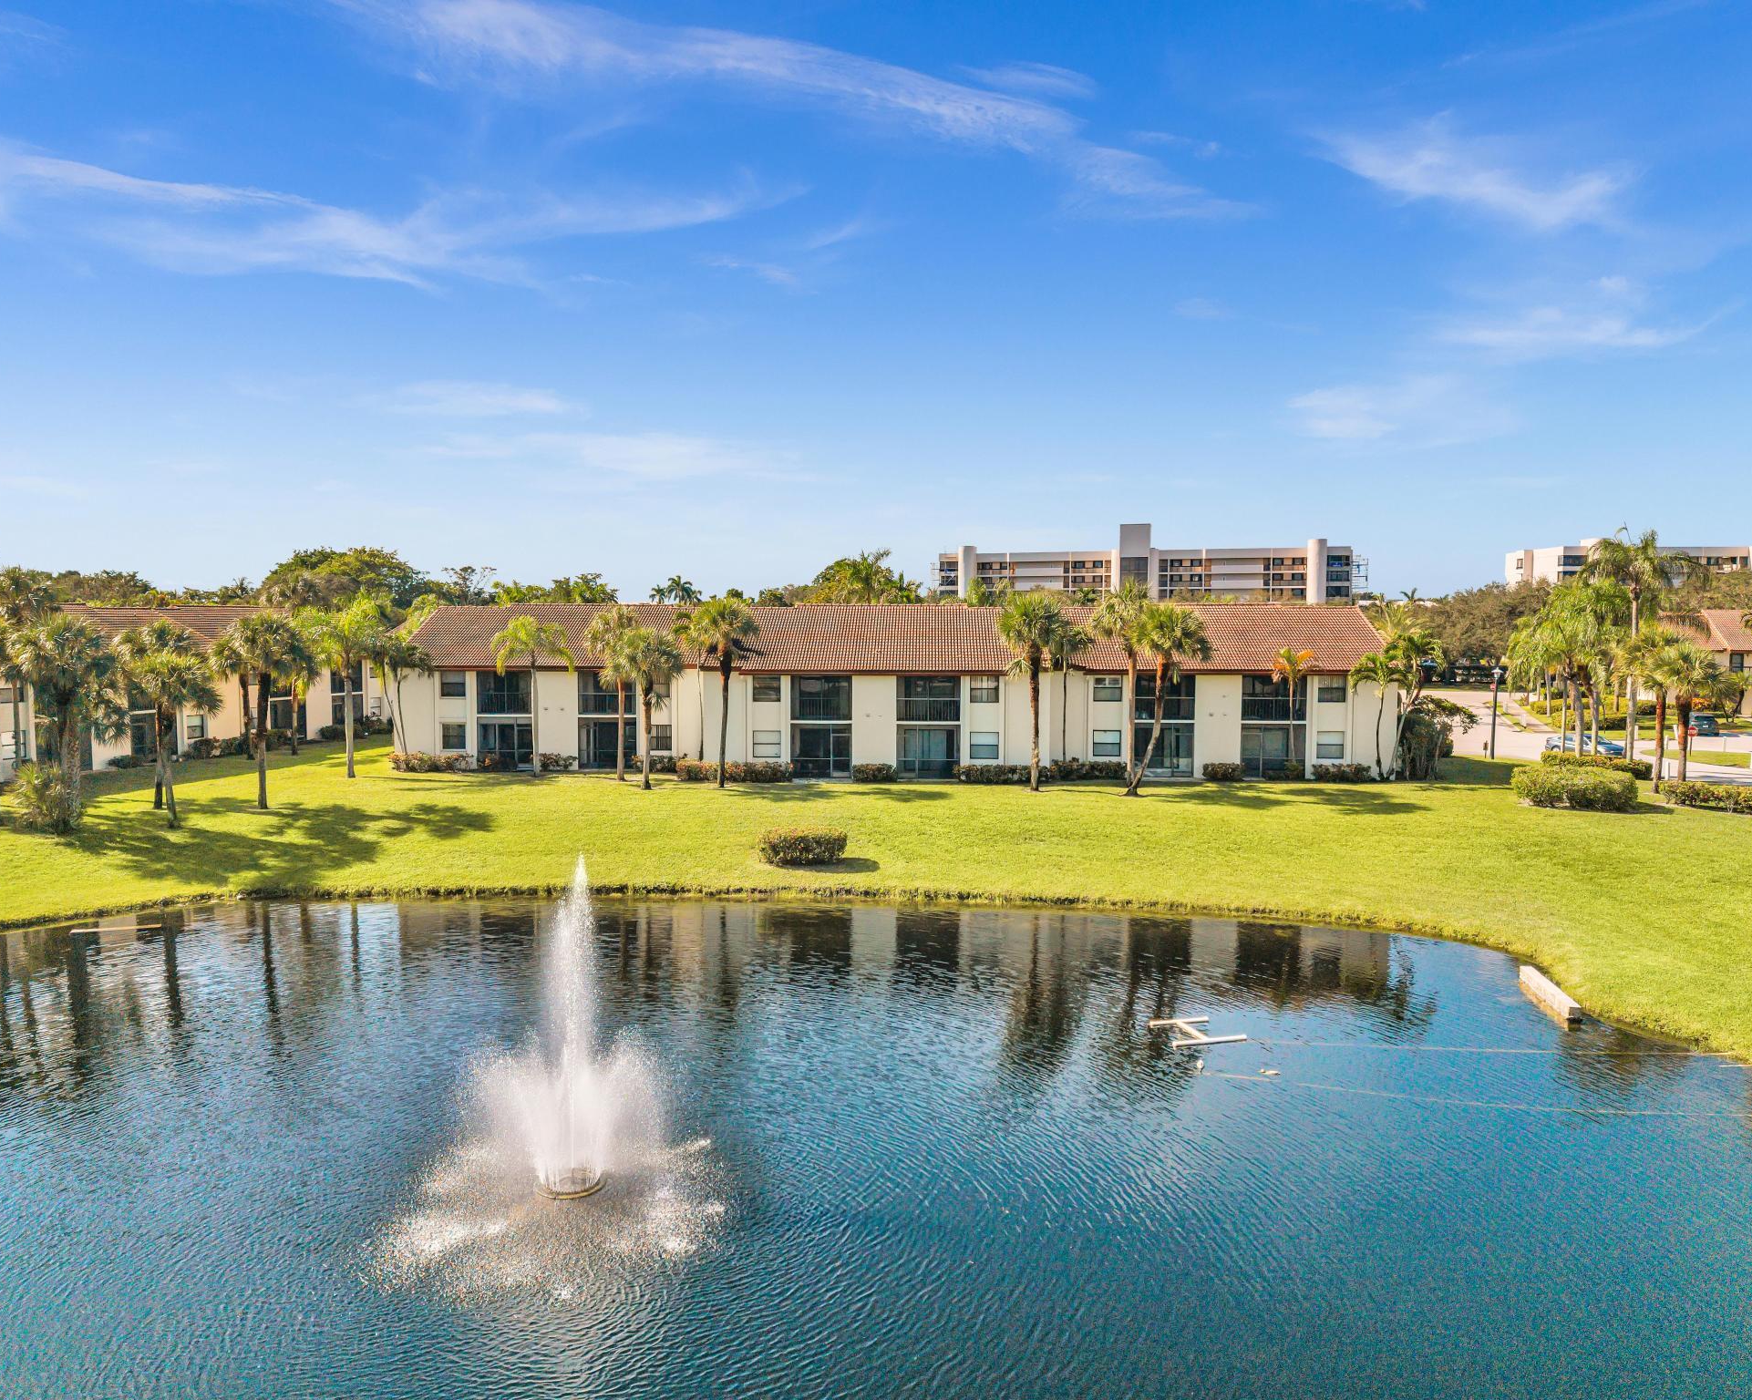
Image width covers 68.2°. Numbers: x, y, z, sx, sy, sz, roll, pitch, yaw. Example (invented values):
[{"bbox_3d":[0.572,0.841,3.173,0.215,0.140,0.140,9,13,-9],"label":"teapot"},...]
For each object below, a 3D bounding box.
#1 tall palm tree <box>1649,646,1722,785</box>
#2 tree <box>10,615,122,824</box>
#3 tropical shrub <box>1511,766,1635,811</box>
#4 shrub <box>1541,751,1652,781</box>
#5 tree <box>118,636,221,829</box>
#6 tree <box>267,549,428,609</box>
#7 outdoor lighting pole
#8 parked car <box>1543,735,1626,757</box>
[{"bbox_3d":[36.995,0.794,58.750,3.400,6.900,3.400,0,4,0],"label":"tall palm tree"},{"bbox_3d":[-32.989,0.881,52.488,4.500,8.600,4.500,0,4,0],"label":"tree"},{"bbox_3d":[30.484,3.816,56.513,5.200,1.450,3.200,0,4,0],"label":"tropical shrub"},{"bbox_3d":[36.500,3.288,65.466,1.600,0.950,5.800,-2,5,-23],"label":"shrub"},{"bbox_3d":[-29.407,1.320,53.719,3.800,7.900,3.800,0,4,0],"label":"tree"},{"bbox_3d":[-45.054,-6.100,110.076,13.200,13.890,13.000,0,4,0],"label":"tree"},{"bbox_3d":[34.205,0.630,71.335,0.600,5.360,0.600,0,4,0],"label":"outdoor lighting pole"},{"bbox_3d":[41.935,2.605,76.449,1.800,1.420,4.600,-2,5,-30],"label":"parked car"}]

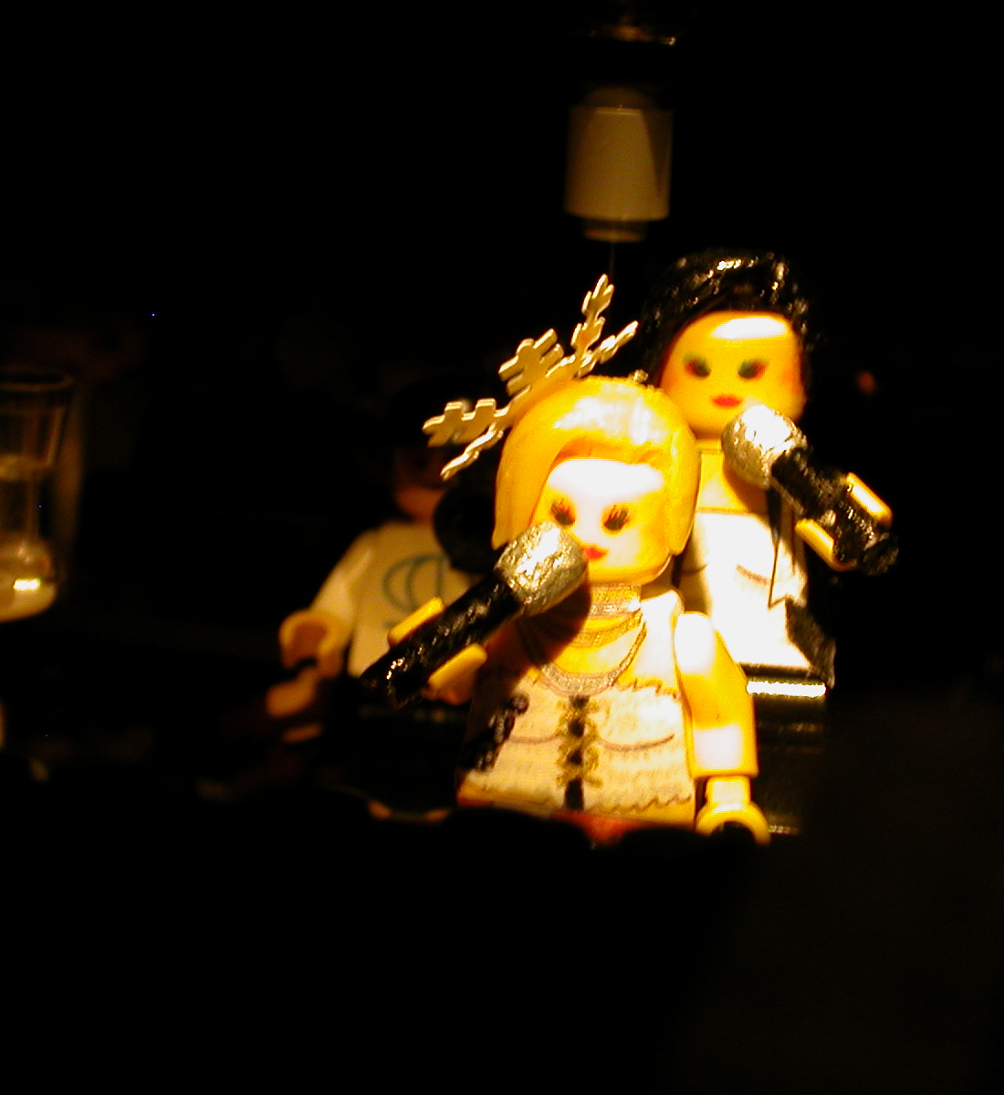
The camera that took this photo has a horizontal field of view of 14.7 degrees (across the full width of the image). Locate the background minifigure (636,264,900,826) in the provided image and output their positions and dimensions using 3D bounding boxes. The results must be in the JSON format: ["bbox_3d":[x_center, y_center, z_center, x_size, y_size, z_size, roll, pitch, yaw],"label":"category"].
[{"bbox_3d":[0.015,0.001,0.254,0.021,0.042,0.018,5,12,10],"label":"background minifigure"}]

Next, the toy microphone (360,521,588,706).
[{"bbox_3d":[-0.001,0.004,0.237,0.016,0.004,0.004,-38,9,-9],"label":"toy microphone"}]

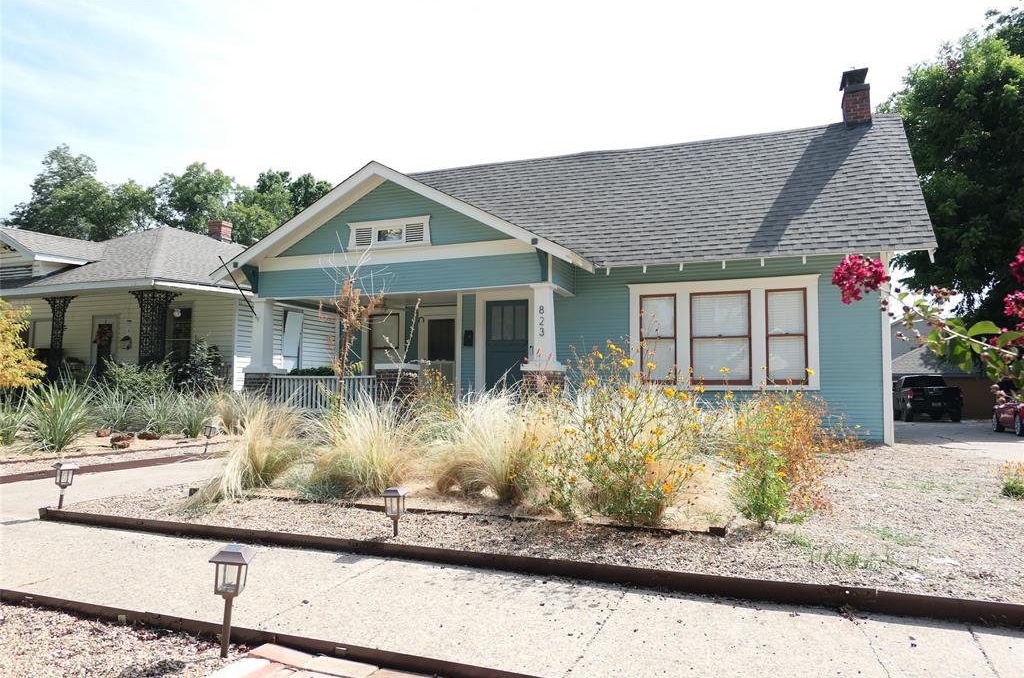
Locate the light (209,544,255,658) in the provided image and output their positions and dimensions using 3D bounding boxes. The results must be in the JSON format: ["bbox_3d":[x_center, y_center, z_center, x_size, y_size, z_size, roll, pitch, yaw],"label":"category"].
[{"bbox_3d":[-1.056,0.986,2.550,0.137,0.410,0.137,4,0,-5],"label":"light"}]

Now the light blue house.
[{"bbox_3d":[1.832,-1.736,16.196,13.100,7.400,10.300,-1,-4,23],"label":"light blue house"}]

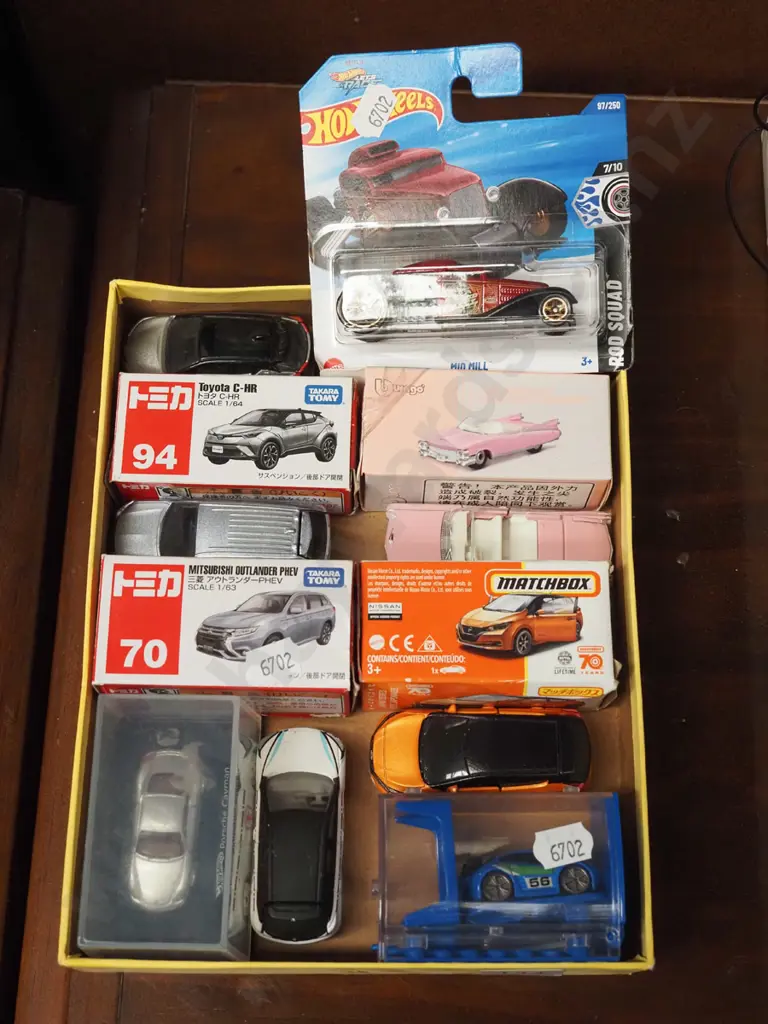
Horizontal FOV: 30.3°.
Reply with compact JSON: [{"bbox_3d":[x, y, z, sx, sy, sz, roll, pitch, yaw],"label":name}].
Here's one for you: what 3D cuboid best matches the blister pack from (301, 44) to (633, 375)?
[{"bbox_3d":[0.026,-0.096,0.455,0.107,0.034,0.107,-2,99,5],"label":"blister pack"}]

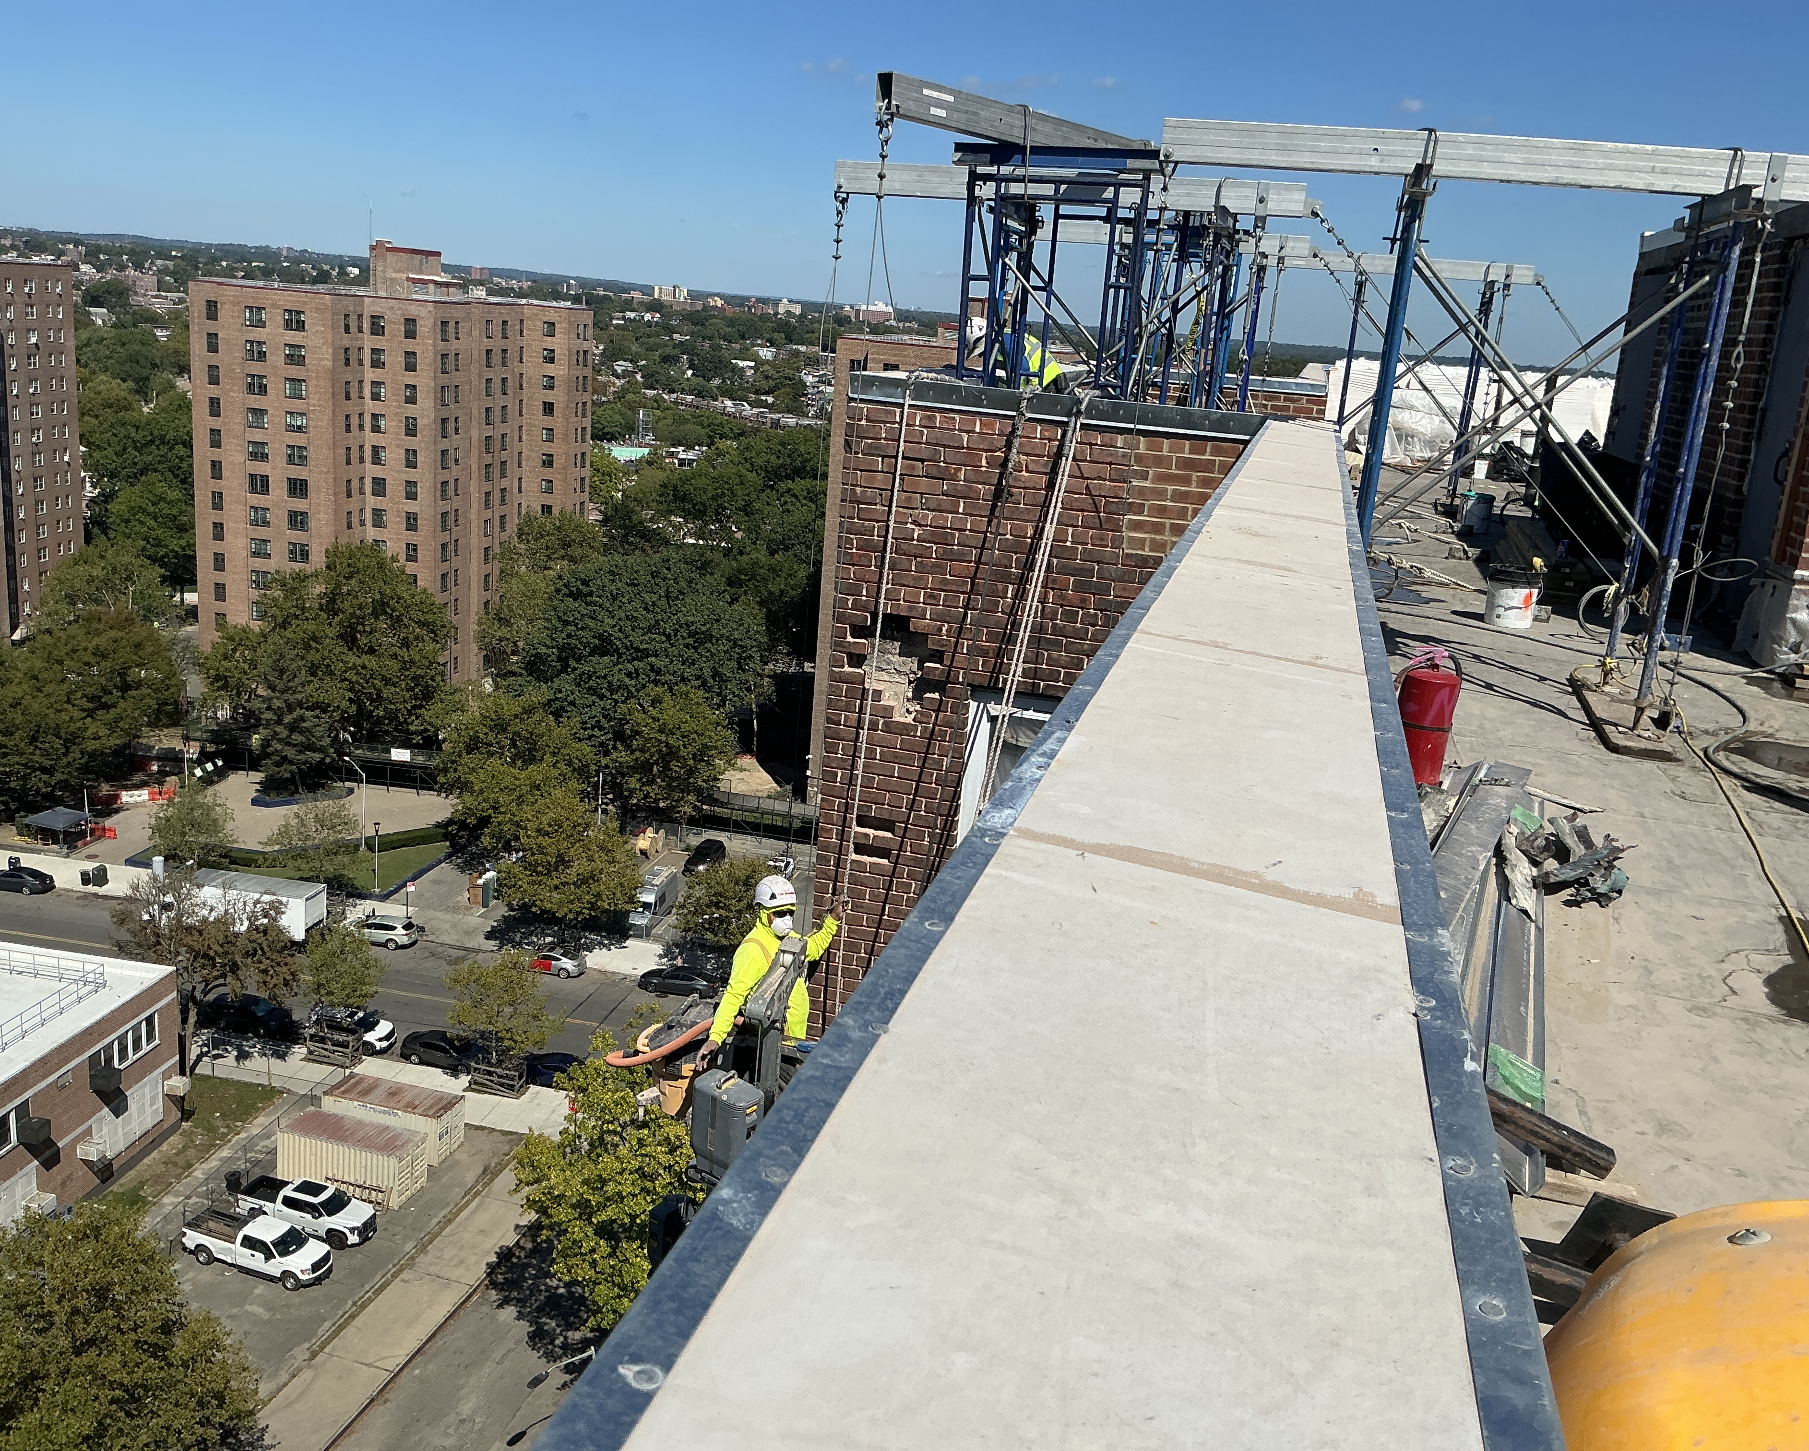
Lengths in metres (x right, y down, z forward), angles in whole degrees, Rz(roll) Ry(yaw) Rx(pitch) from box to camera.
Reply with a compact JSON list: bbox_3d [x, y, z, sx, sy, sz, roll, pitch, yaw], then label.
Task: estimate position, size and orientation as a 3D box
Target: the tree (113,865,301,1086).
[{"bbox_3d":[-35.402,12.729,78.659,9.400,11.140,8.800,5,14,0],"label":"tree"}]

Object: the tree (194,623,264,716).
[{"bbox_3d":[-55.767,-2.864,129.331,7.200,11.300,7.000,-1,16,-23],"label":"tree"}]

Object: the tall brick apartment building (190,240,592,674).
[{"bbox_3d":[-46.870,-23.440,149.034,21.000,42.600,47.000,7,15,8],"label":"tall brick apartment building"}]

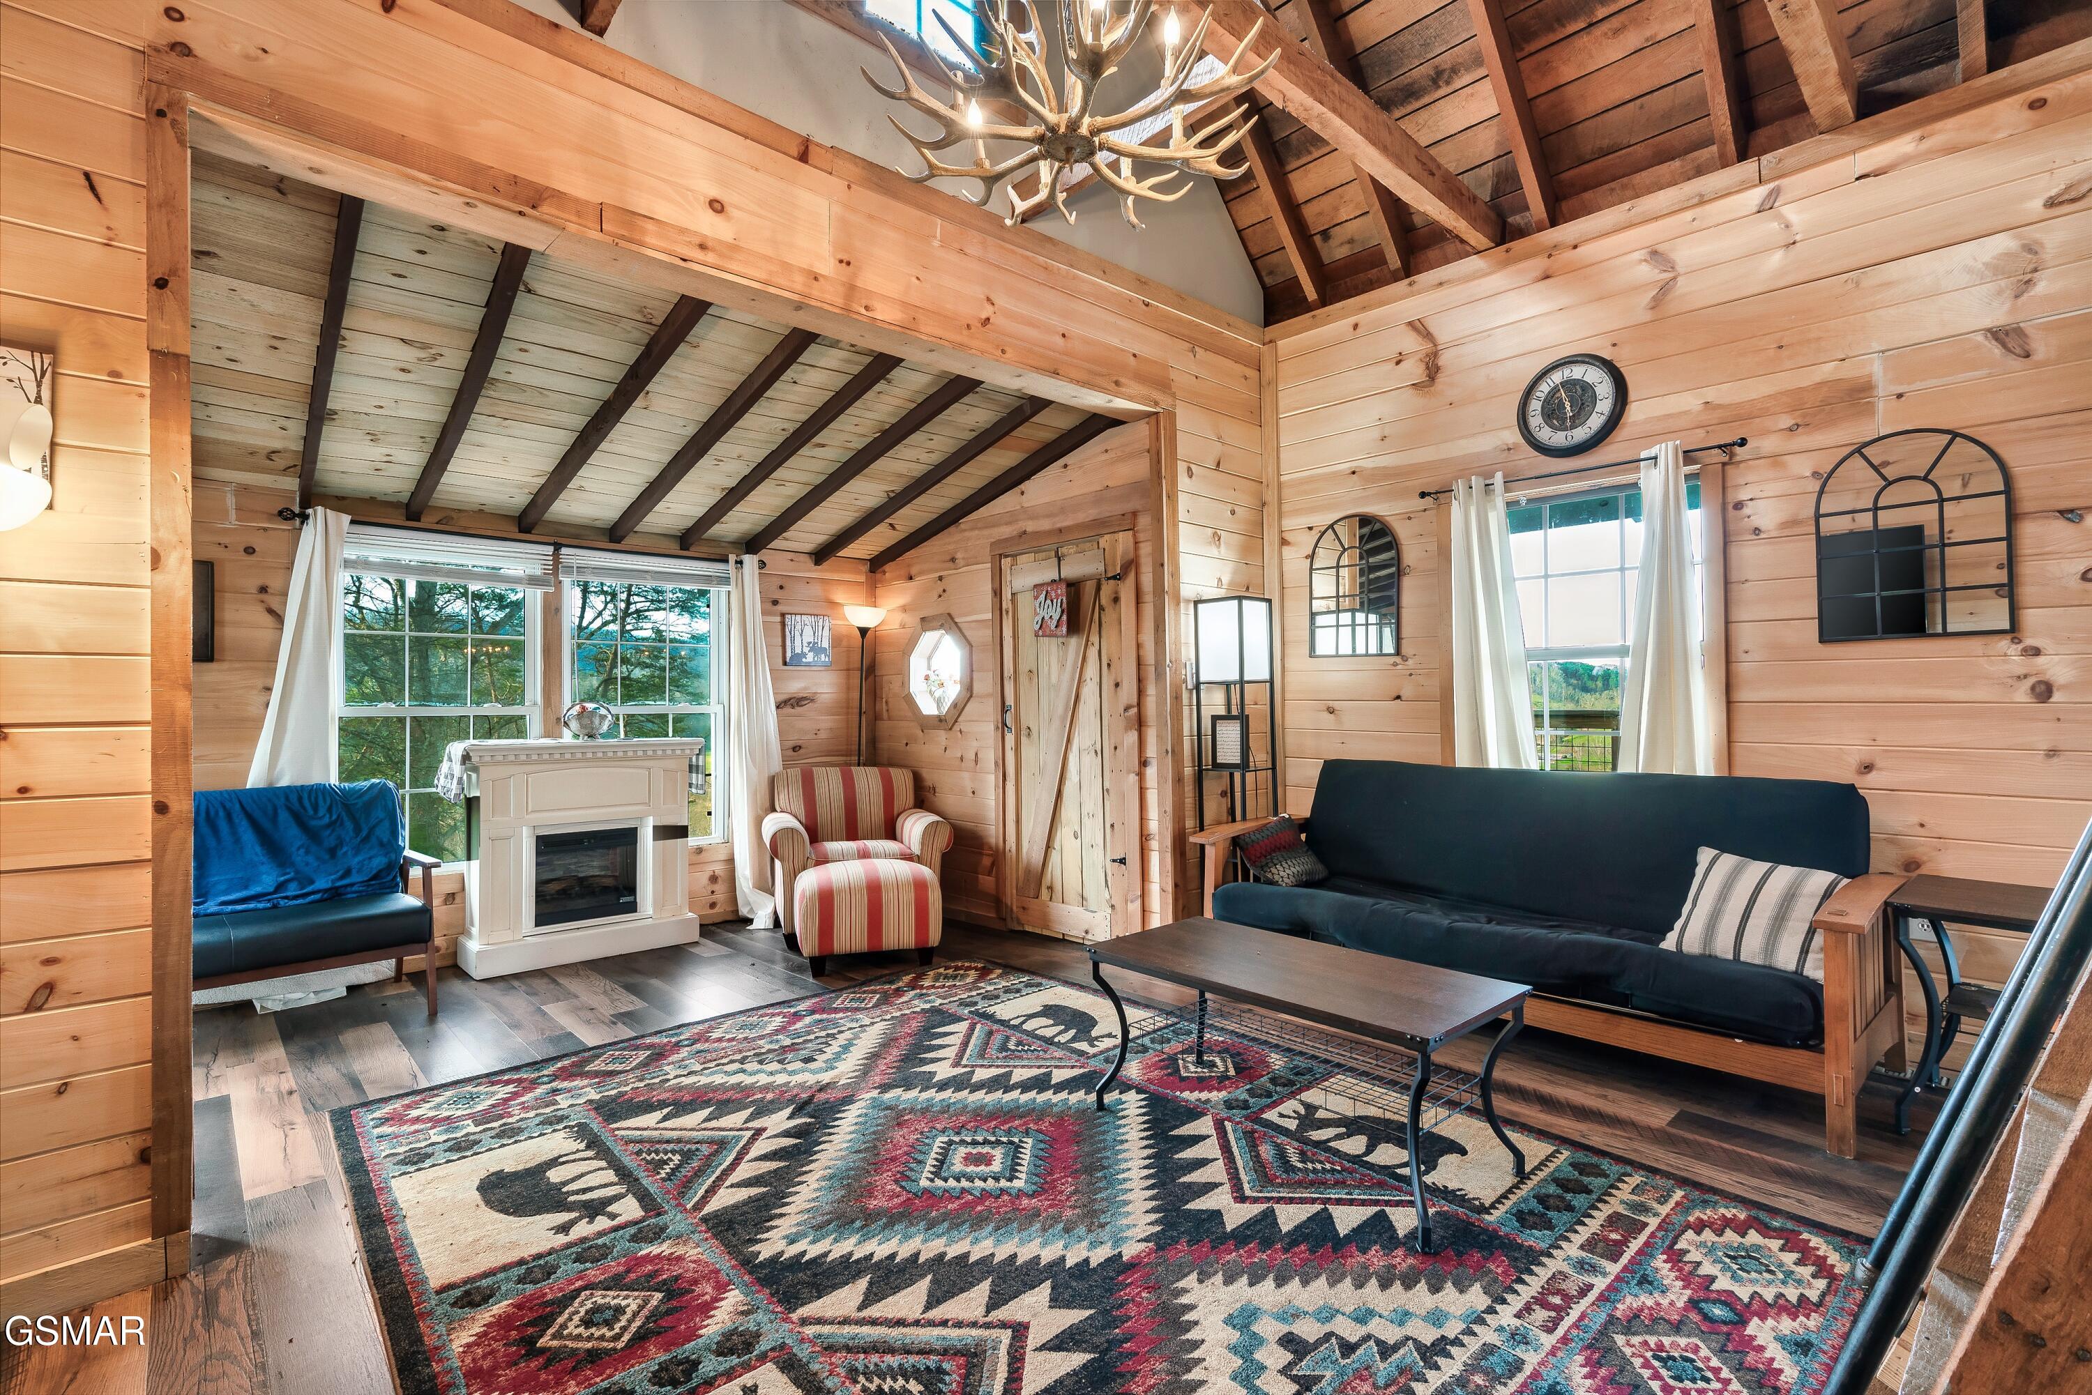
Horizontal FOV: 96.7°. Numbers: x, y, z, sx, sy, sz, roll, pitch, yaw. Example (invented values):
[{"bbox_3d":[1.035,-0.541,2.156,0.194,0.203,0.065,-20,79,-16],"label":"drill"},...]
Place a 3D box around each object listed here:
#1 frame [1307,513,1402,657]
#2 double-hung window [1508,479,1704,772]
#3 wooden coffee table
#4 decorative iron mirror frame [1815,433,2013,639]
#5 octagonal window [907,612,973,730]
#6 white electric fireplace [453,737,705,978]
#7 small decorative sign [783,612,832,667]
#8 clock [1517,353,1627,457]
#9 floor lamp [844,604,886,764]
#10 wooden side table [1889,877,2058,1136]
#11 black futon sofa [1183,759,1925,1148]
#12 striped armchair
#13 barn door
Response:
[{"bbox_3d":[1.413,-0.517,4.312,0.030,0.657,0.455,0,0,-42],"label":"frame"},{"bbox_3d":[2.085,-0.171,3.639,0.090,1.260,0.880,0,0,-43],"label":"double-hung window"},{"bbox_3d":[0.670,0.966,2.532,0.541,0.471,1.027,0,0,-43],"label":"wooden coffee table"},{"bbox_3d":[2.713,-0.510,2.921,0.030,0.650,0.455,0,0,-43],"label":"decorative iron mirror frame"},{"bbox_3d":[-0.587,-0.150,5.347,0.090,0.663,0.640,0,0,-43],"label":"octagonal window"},{"bbox_3d":[-2.187,0.713,4.413,1.026,1.006,0.357,0,0,-42],"label":"white electric fireplace"},{"bbox_3d":[-1.365,-0.331,5.380,0.299,0.297,0.030,0,0,-42],"label":"small decorative sign"},{"bbox_3d":[2.035,-1.134,3.608,0.060,0.386,0.389,0,0,-42],"label":"clock"},{"bbox_3d":[-1.128,0.331,5.648,0.260,1.800,0.260,0,0,-43],"label":"floor lamp"},{"bbox_3d":[2.698,0.870,2.519,0.587,0.638,0.565,0,0,-43],"label":"wooden side table"},{"bbox_3d":[1.652,0.737,3.414,0.881,0.914,2.149,0,0,-42],"label":"black futon sofa"},{"bbox_3d":[-1.050,0.801,5.025,0.920,0.850,0.850,0,0,-20],"label":"striped armchair"},{"bbox_3d":[0.100,0.226,4.489,0.060,1.934,0.934,0,0,-42],"label":"barn door"}]

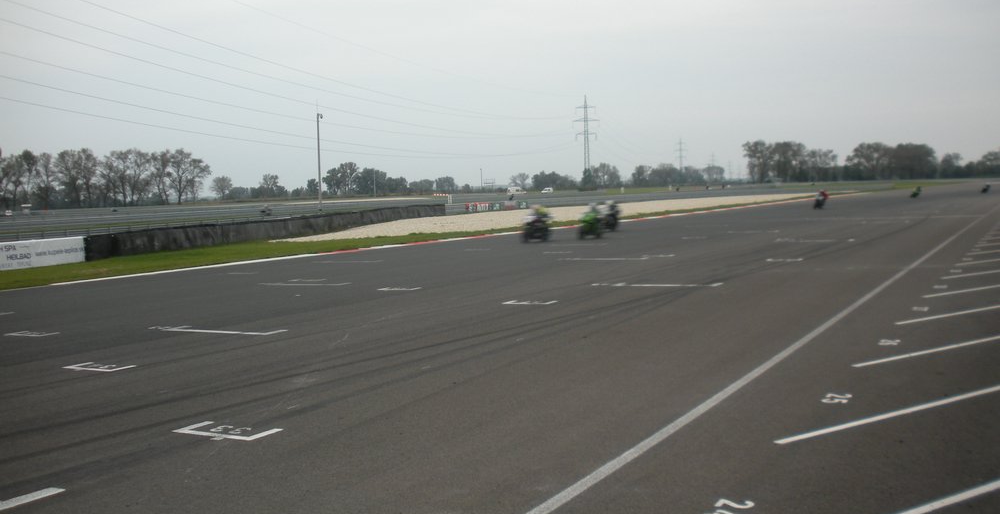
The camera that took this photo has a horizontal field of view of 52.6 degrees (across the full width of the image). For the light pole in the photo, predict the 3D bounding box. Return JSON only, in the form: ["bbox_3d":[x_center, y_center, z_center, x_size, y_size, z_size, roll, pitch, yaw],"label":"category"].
[{"bbox_3d":[-20.651,-10.892,116.000,0.650,11.180,0.280,-1,4,6],"label":"light pole"}]

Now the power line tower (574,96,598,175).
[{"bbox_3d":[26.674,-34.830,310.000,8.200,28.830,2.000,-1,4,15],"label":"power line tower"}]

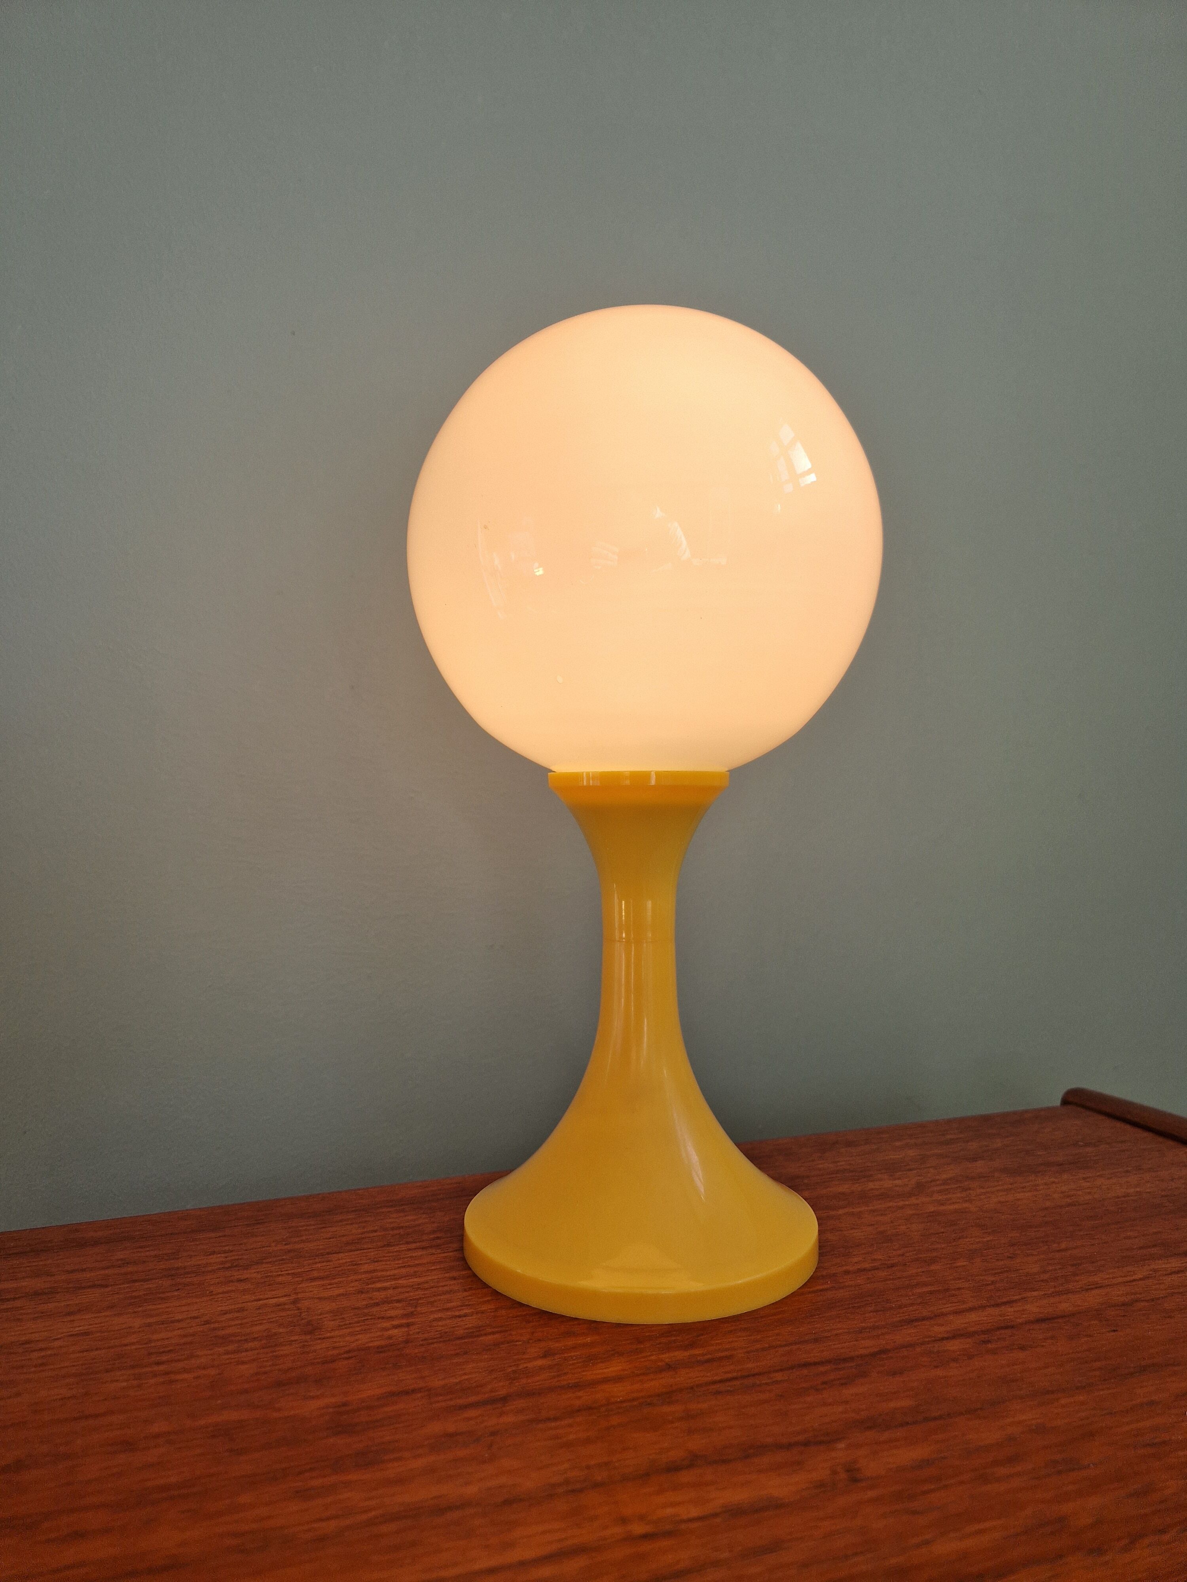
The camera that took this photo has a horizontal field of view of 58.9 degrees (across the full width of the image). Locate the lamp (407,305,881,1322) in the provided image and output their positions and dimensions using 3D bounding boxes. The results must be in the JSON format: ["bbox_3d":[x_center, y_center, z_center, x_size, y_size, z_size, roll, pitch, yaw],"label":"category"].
[{"bbox_3d":[0.021,-0.004,0.458,0.202,0.397,0.202,0,-1,0],"label":"lamp"}]

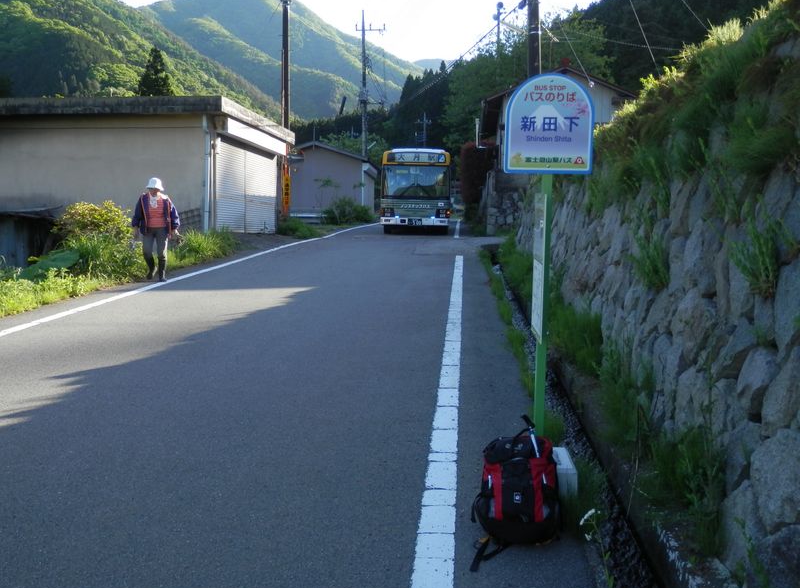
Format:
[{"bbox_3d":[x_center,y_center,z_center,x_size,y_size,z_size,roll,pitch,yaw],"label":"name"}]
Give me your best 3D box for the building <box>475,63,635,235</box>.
[{"bbox_3d":[6.526,-5.695,33.242,5.700,6.300,9.000,1,5,5],"label":"building"}]

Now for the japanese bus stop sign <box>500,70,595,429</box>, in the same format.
[{"bbox_3d":[0.709,-0.056,3.735,0.440,2.080,0.500,1,5,5],"label":"japanese bus stop sign"}]

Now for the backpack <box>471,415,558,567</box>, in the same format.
[{"bbox_3d":[0.490,0.791,3.221,0.340,0.470,0.280,1,5,7],"label":"backpack"}]

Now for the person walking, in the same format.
[{"bbox_3d":[-3.708,-0.988,11.586,0.650,1.560,0.420,0,5,-9],"label":"person walking"}]

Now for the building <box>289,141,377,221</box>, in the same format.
[{"bbox_3d":[-3.779,-6.089,41.636,4.500,4.000,5.500,1,5,5],"label":"building"}]

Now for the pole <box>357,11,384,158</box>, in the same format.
[{"bbox_3d":[-1.803,-10.963,46.972,1.750,12.900,0.600,1,5,3],"label":"pole"}]

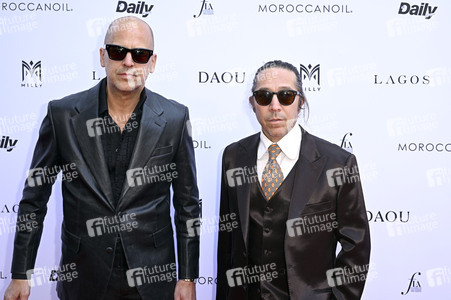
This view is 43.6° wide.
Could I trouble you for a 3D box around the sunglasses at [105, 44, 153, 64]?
[{"bbox_3d":[-0.315,-0.307,1.841,0.147,0.050,0.145,6,5,-12],"label":"sunglasses"}]

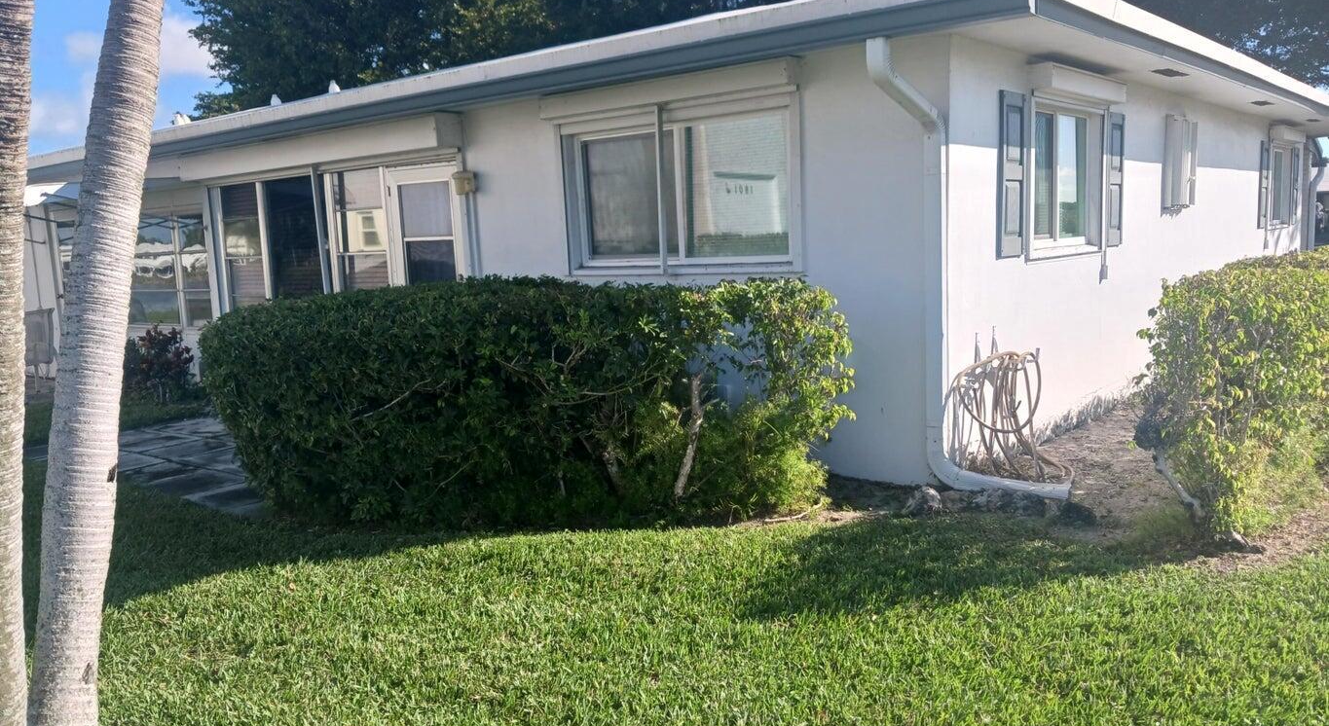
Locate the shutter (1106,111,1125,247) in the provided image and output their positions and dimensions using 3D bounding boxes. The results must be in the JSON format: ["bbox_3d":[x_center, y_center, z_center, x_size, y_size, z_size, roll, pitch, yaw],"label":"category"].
[{"bbox_3d":[3.387,-1.376,7.782,0.035,0.980,0.330,4,10,40],"label":"shutter"}]

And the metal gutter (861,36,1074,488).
[{"bbox_3d":[1.599,-0.480,5.471,0.910,2.450,0.440,4,10,40],"label":"metal gutter"}]

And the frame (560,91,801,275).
[{"bbox_3d":[0.057,-1.134,6.895,2.030,1.080,0.150,4,10,40],"label":"frame"}]

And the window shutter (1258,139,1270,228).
[{"bbox_3d":[6.845,-2.022,11.813,0.035,0.975,0.330,4,10,40],"label":"window shutter"}]

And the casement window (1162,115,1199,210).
[{"bbox_3d":[4.497,-1.742,8.981,0.140,0.770,0.620,4,10,40],"label":"casement window"}]

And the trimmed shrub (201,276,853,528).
[{"bbox_3d":[-0.794,0.164,6.066,3.500,1.220,1.300,-1,7,12],"label":"trimmed shrub"}]

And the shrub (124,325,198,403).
[{"bbox_3d":[-5.148,-0.023,10.466,0.780,0.790,0.750,4,10,40],"label":"shrub"}]

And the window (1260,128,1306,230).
[{"bbox_3d":[7.443,-2.162,12.519,0.140,1.090,2.240,4,10,40],"label":"window"}]

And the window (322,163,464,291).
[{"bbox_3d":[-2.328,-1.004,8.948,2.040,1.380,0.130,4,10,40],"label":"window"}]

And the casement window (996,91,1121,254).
[{"bbox_3d":[2.744,-1.259,7.052,0.130,1.070,2.290,4,10,40],"label":"casement window"}]

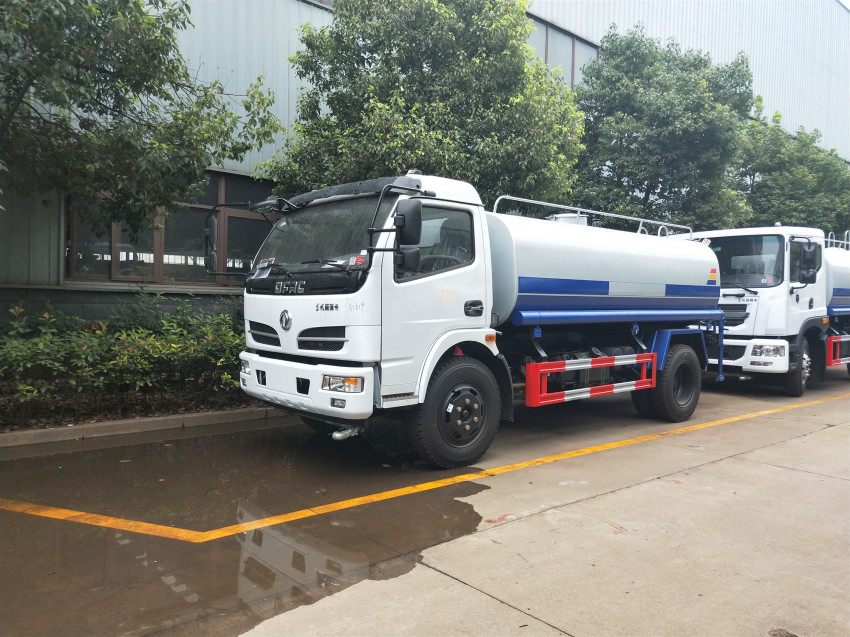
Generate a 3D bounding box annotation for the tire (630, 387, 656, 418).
[{"bbox_3d":[2.971,0.800,7.935,0.985,0.985,0.250,-1,3,-40],"label":"tire"}]

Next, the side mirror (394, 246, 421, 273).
[{"bbox_3d":[-0.131,-0.444,4.616,0.190,0.210,0.110,3,3,40],"label":"side mirror"}]

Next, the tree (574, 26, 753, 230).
[{"bbox_3d":[6.106,-3.121,16.135,4.500,8.200,4.500,-1,3,-40],"label":"tree"}]

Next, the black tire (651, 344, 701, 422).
[{"bbox_3d":[3.150,0.812,7.723,0.985,0.985,0.250,-1,3,-40],"label":"black tire"}]

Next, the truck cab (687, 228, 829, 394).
[{"bbox_3d":[5.367,-0.170,10.789,2.100,2.600,2.350,-1,3,-40],"label":"truck cab"}]

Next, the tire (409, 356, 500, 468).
[{"bbox_3d":[0.296,0.842,5.537,0.985,0.985,0.250,-1,3,-40],"label":"tire"}]

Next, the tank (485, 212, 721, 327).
[{"bbox_3d":[1.799,-0.486,7.934,4.400,1.400,2.080,-1,3,-40],"label":"tank"}]

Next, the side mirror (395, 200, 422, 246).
[{"bbox_3d":[-0.121,-0.727,4.616,0.210,0.360,0.120,3,3,40],"label":"side mirror"}]

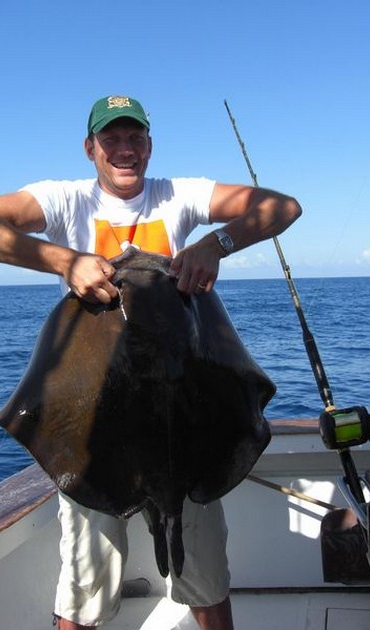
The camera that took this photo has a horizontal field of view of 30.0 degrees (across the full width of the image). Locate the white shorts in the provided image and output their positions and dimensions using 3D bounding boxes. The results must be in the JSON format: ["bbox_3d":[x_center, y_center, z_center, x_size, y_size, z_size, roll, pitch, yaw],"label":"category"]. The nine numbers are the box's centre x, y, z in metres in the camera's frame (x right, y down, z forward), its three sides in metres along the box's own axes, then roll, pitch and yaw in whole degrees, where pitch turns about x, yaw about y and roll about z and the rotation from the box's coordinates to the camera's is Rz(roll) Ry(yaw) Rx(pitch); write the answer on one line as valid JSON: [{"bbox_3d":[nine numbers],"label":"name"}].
[{"bbox_3d":[-0.122,0.535,1.930,0.460,0.600,0.300,-2,3,-13],"label":"white shorts"}]

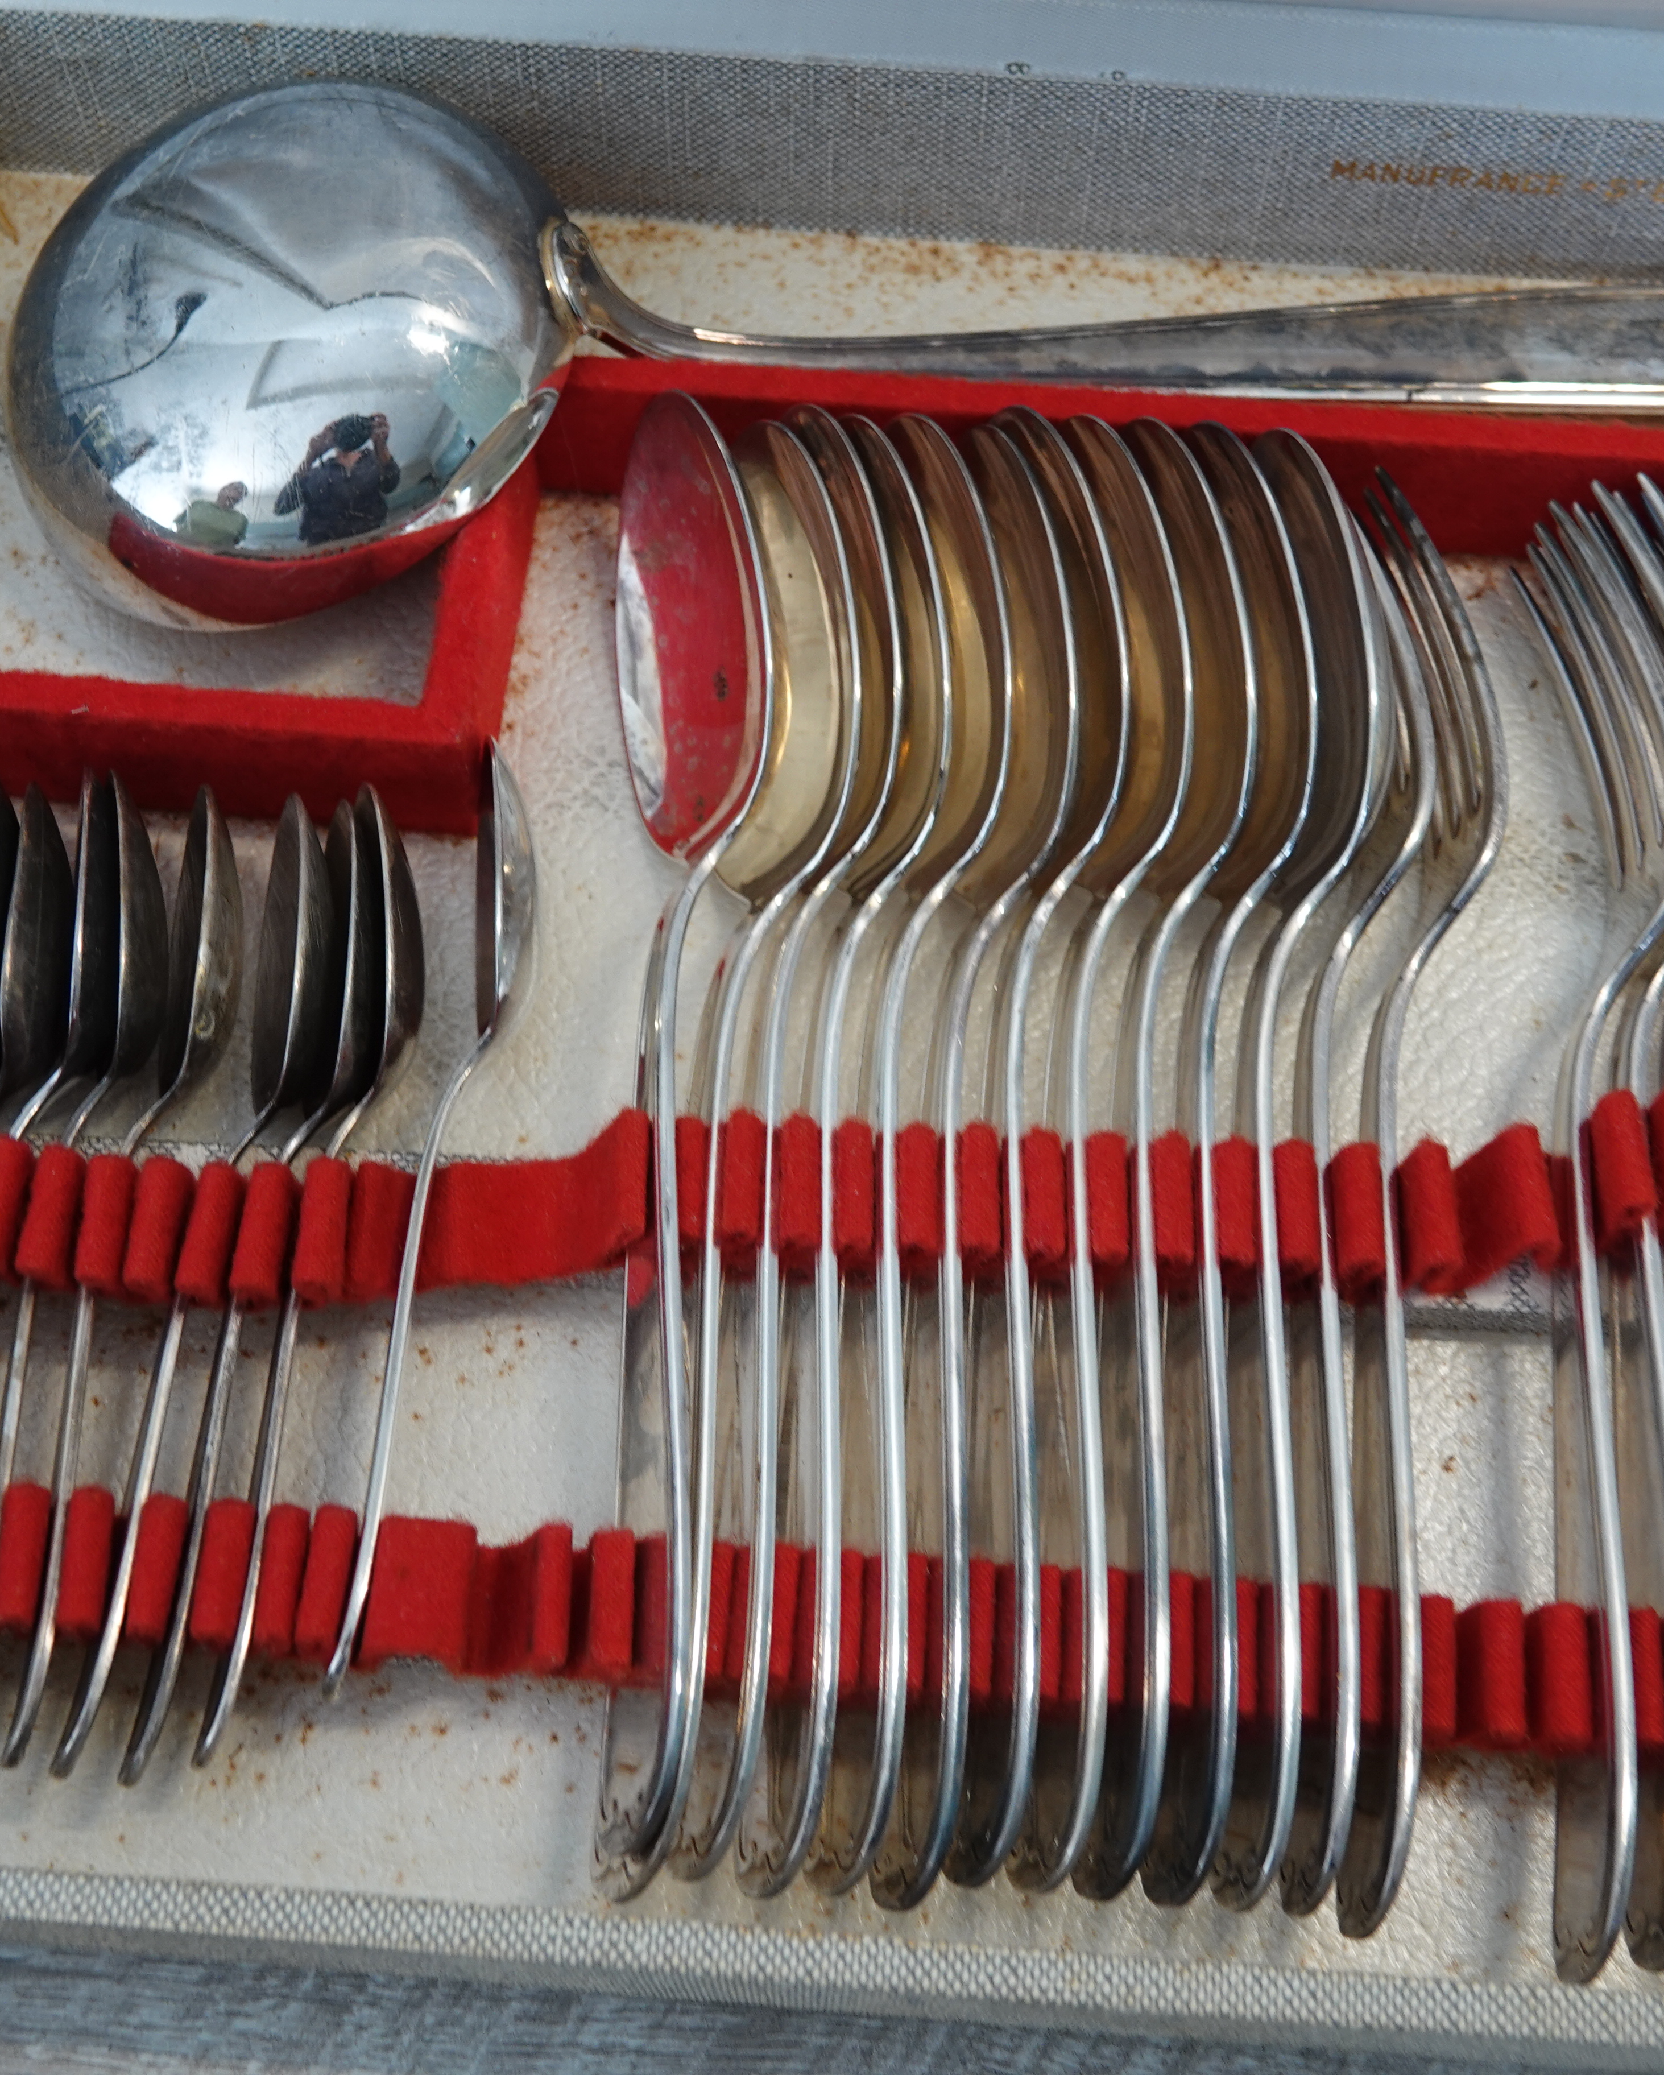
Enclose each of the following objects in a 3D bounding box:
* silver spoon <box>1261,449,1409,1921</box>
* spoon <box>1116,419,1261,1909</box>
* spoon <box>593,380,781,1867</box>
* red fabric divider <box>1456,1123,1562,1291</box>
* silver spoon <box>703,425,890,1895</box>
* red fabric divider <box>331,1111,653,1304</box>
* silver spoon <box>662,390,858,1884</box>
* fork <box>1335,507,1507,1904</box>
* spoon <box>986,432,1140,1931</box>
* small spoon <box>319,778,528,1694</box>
[{"bbox_3d":[0.070,0.013,0.378,0.022,0.044,0.212,14,70,-26],"label":"silver spoon"},{"bbox_3d":[0.050,0.009,0.373,0.021,0.043,0.213,11,70,-22],"label":"spoon"},{"bbox_3d":[-0.018,0.008,0.378,0.022,0.044,0.212,12,70,-31],"label":"spoon"},{"bbox_3d":[0.094,0.024,0.374,0.014,0.015,0.020,4,67,1],"label":"red fabric divider"},{"bbox_3d":[-0.002,0.008,0.373,0.021,0.043,0.212,11,70,-22],"label":"silver spoon"},{"bbox_3d":[-0.046,0.024,0.369,0.043,0.021,0.022,4,67,1],"label":"red fabric divider"},{"bbox_3d":[-0.008,0.008,0.372,0.021,0.043,0.210,11,70,-22],"label":"silver spoon"},{"bbox_3d":[0.081,0.016,0.375,0.021,0.026,0.209,9,69,-13],"label":"fork"},{"bbox_3d":[0.032,0.007,0.373,0.021,0.043,0.213,11,70,-23],"label":"spoon"},{"bbox_3d":[-0.054,0.023,0.376,0.016,0.029,0.140,11,71,-13],"label":"small spoon"}]

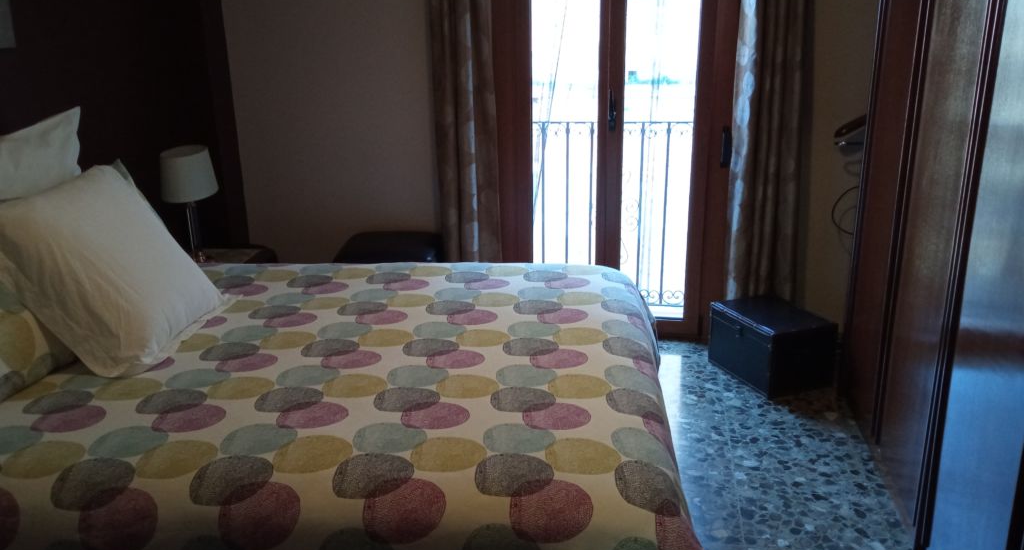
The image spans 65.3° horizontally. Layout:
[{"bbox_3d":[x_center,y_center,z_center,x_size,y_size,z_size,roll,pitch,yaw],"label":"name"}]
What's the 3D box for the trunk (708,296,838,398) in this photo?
[{"bbox_3d":[1.075,0.288,3.318,0.310,0.272,0.410,-7,17,-20],"label":"trunk"}]

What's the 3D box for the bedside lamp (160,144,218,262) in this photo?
[{"bbox_3d":[-1.354,-0.294,3.382,0.238,0.473,0.238,2,16,11],"label":"bedside lamp"}]

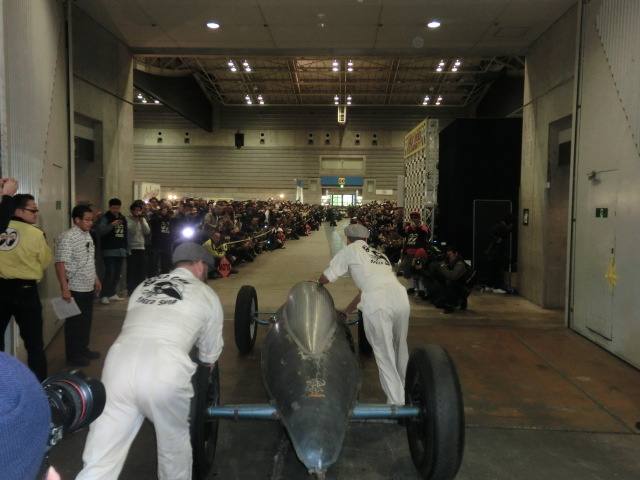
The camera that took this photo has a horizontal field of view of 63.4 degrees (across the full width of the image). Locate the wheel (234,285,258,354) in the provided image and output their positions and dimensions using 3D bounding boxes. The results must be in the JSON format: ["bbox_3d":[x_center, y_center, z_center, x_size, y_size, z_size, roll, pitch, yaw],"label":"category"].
[{"bbox_3d":[-0.815,0.894,5.795,0.160,0.760,0.760,1,4,-1],"label":"wheel"}]

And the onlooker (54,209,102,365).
[{"bbox_3d":[-2.513,0.450,5.372,0.400,1.660,0.520,2,4,15],"label":"onlooker"}]

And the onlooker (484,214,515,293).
[{"bbox_3d":[3.701,0.250,10.593,0.580,1.580,0.480,2,4,17],"label":"onlooker"}]

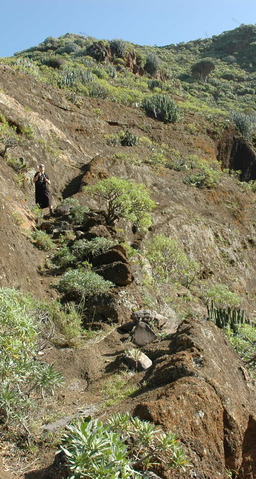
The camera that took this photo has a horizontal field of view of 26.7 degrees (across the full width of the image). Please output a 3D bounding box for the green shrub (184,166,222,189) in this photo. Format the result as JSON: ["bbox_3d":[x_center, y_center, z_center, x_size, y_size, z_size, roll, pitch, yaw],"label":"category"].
[{"bbox_3d":[3.778,-3.102,27.000,1.844,1.068,1.623,0,-3,0],"label":"green shrub"}]

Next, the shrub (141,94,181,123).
[{"bbox_3d":[2.108,-8.497,35.000,2.491,1.762,2.242,0,-4,3],"label":"shrub"}]

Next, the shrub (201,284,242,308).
[{"bbox_3d":[2.067,1.225,11.800,0.840,0.552,0.756,-1,-4,10],"label":"shrub"}]

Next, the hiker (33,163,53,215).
[{"bbox_3d":[-2.741,-1.603,17.300,0.580,1.660,0.420,1,-4,-12],"label":"hiker"}]

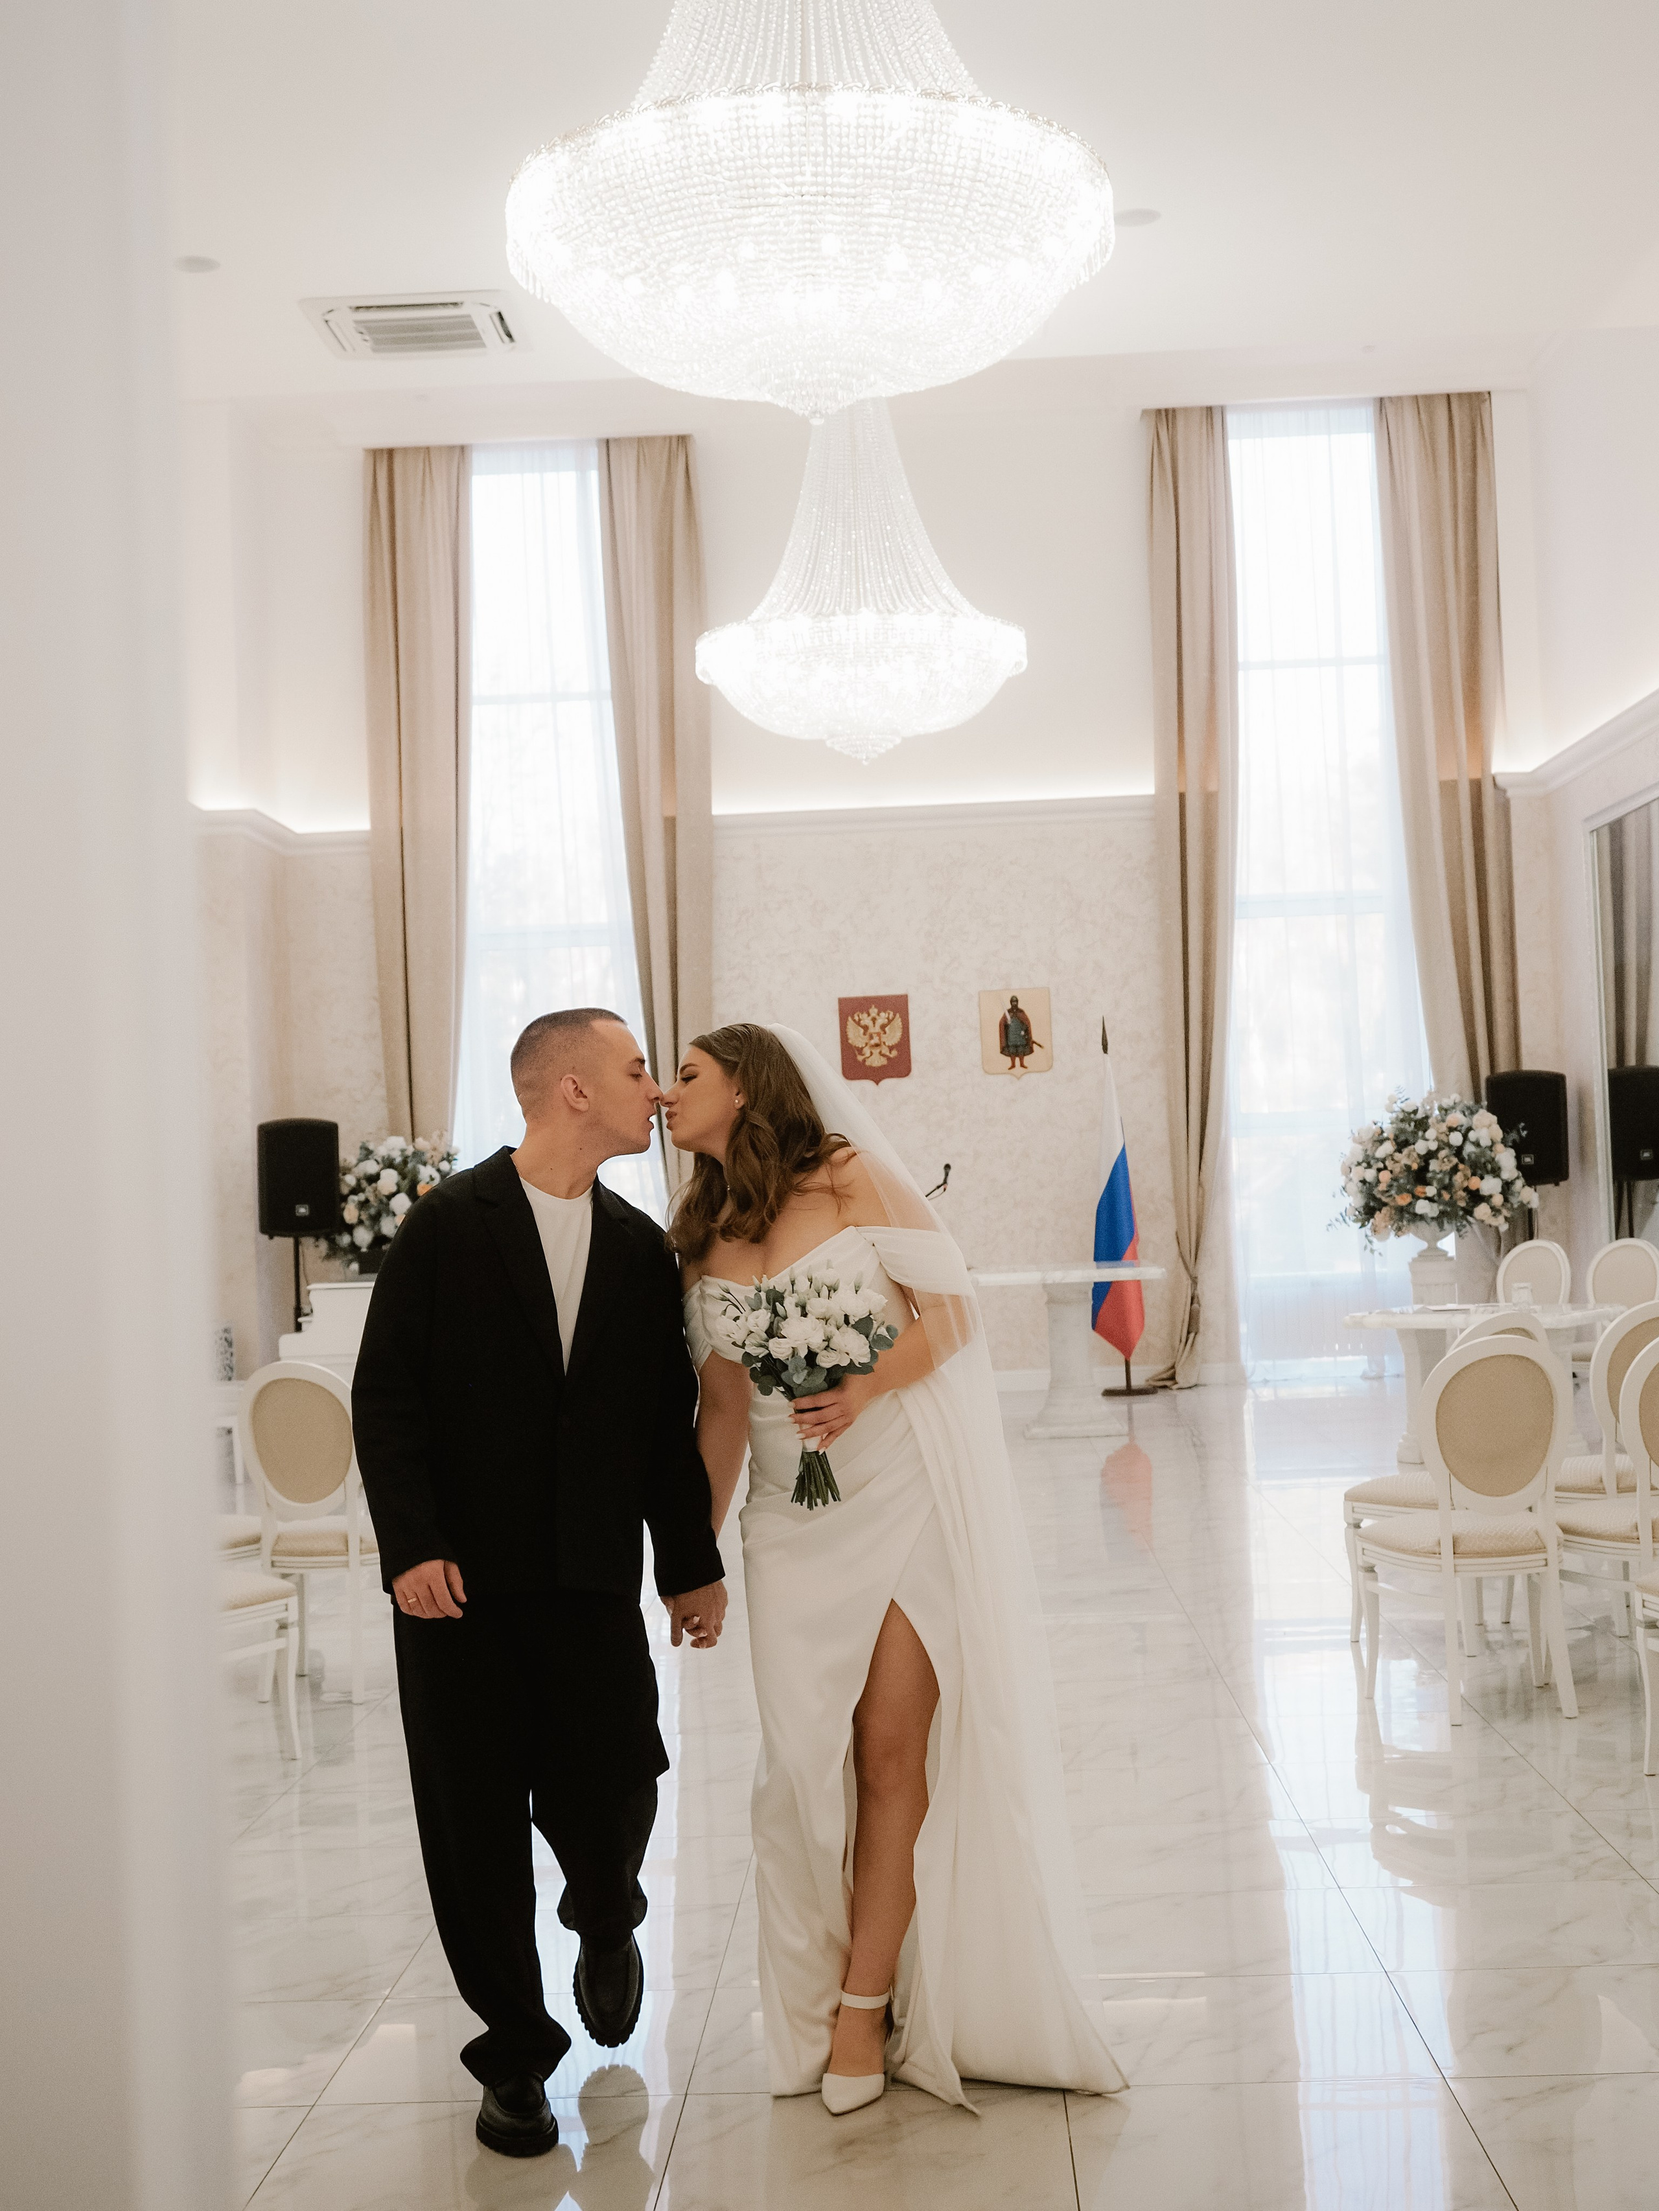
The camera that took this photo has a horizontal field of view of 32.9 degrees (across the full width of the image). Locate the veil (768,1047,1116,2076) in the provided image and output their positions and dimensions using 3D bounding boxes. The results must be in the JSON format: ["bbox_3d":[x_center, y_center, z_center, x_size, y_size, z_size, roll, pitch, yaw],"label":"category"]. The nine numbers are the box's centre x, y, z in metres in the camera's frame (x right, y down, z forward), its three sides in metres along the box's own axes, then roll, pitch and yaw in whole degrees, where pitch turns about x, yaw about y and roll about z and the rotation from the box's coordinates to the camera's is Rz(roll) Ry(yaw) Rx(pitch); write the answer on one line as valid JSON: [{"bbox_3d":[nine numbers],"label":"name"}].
[{"bbox_3d":[0.179,0.712,4.662,0.500,1.710,0.500,-2,-1,12],"label":"veil"}]

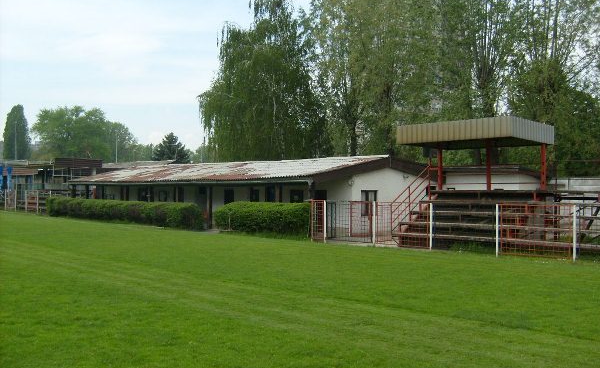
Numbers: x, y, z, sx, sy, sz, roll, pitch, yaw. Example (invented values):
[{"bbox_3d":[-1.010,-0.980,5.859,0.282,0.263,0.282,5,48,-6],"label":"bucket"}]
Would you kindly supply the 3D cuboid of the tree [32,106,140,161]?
[{"bbox_3d":[-32.375,-4.801,92.000,16.377,13.902,14.739,0,0,0],"label":"tree"}]

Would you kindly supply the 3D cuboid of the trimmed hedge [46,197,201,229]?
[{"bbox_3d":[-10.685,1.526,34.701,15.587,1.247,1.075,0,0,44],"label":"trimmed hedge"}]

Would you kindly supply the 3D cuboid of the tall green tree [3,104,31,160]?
[{"bbox_3d":[-52.336,-6.217,112.000,5.169,16.734,5.169,0,0,0],"label":"tall green tree"}]

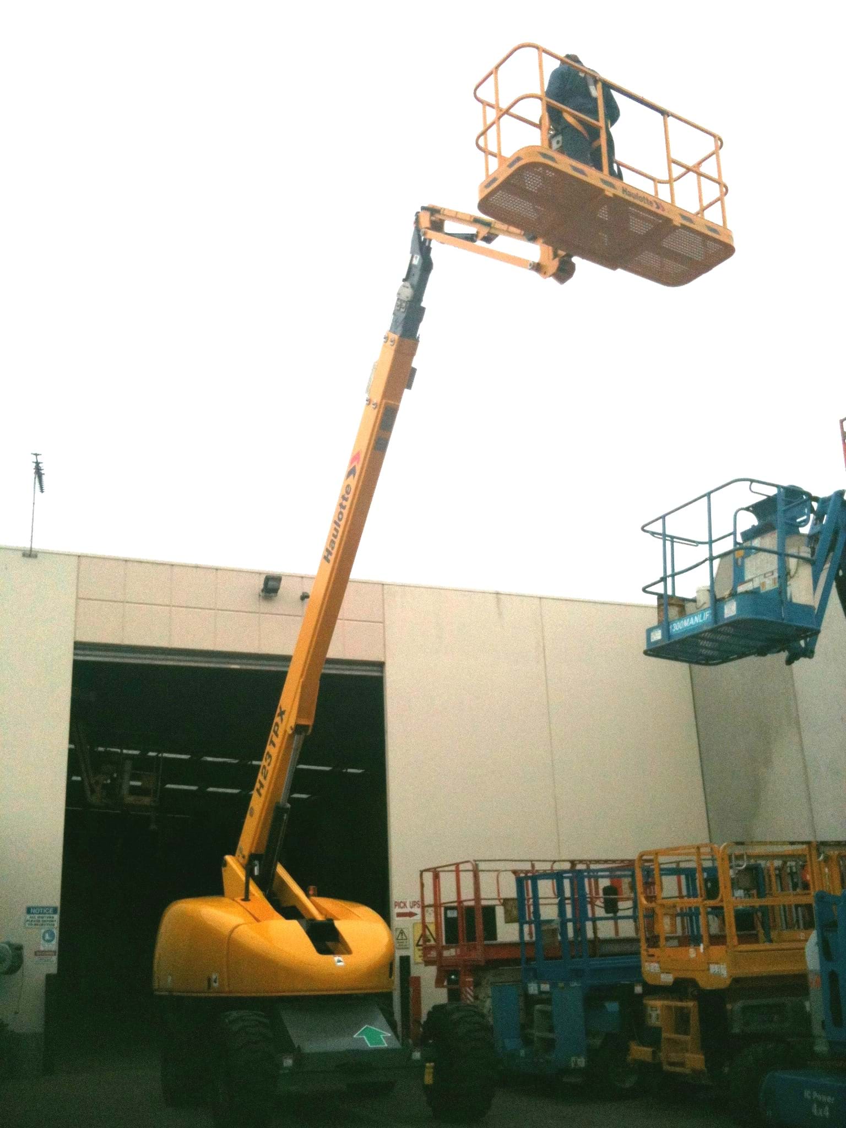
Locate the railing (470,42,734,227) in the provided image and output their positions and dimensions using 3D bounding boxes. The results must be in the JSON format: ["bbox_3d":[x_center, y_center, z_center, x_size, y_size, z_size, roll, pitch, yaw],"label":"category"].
[{"bbox_3d":[1.587,-3.442,9.902,2.330,1.000,0.790,11,-21,-32],"label":"railing"}]

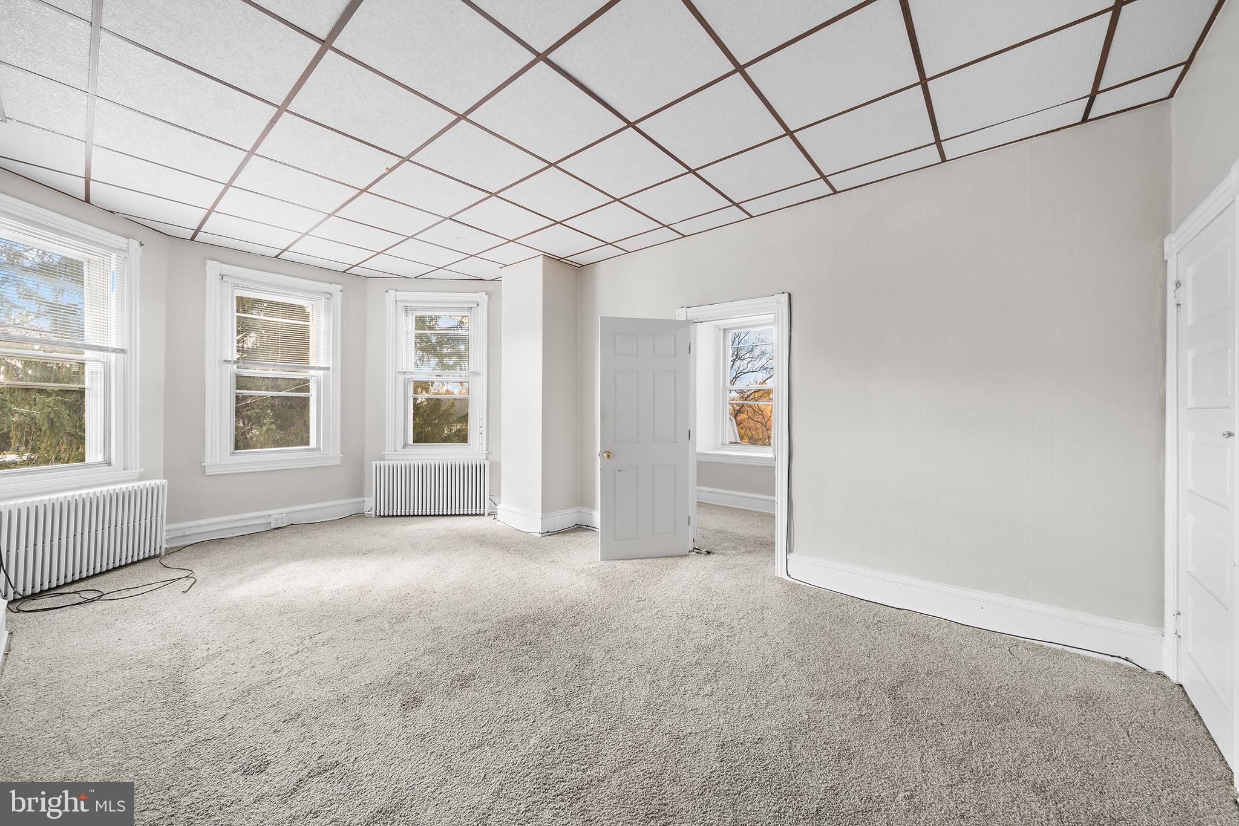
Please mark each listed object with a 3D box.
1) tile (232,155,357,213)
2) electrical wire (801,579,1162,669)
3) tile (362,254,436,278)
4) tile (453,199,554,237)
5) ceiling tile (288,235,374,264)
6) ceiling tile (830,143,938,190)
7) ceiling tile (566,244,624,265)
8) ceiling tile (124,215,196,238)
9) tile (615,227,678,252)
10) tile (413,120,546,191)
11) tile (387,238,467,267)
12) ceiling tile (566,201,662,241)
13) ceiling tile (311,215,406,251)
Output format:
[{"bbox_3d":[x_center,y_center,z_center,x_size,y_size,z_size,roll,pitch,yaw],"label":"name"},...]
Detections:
[{"bbox_3d":[-2.187,-1.535,3.037,0.597,0.020,0.597,0,1,39],"label":"tile"},{"bbox_3d":[1.952,1.246,2.750,1.730,0.050,0.030,1,1,40],"label":"electrical wire"},{"bbox_3d":[-2.367,-1.564,4.787,0.600,0.020,0.600,1,1,40],"label":"tile"},{"bbox_3d":[-0.915,-1.538,3.560,0.600,0.022,0.600,1,1,40],"label":"tile"},{"bbox_3d":[-2.750,-1.554,4.307,0.600,0.020,0.600,1,1,40],"label":"ceiling tile"},{"bbox_3d":[1.664,-1.547,2.829,0.595,0.020,0.280,0,1,39],"label":"ceiling tile"},{"bbox_3d":[-0.232,-1.561,4.413,0.600,0.020,0.293,1,1,40],"label":"ceiling tile"},{"bbox_3d":[-3.791,-1.530,3.677,0.370,0.022,0.448,1,1,40],"label":"ceiling tile"},{"bbox_3d":[0.247,-1.554,4.008,0.600,0.020,0.299,1,1,40],"label":"tile"},{"bbox_3d":[-0.837,-1.523,2.701,0.600,0.022,0.600,1,1,40],"label":"tile"},{"bbox_3d":[-1.875,-1.555,4.373,0.597,0.020,0.597,0,1,39],"label":"tile"},{"bbox_3d":[-0.050,-1.542,3.644,0.600,0.022,0.600,1,1,40],"label":"ceiling tile"},{"bbox_3d":[-2.268,-1.547,3.893,0.597,0.020,0.597,0,1,39],"label":"ceiling tile"}]

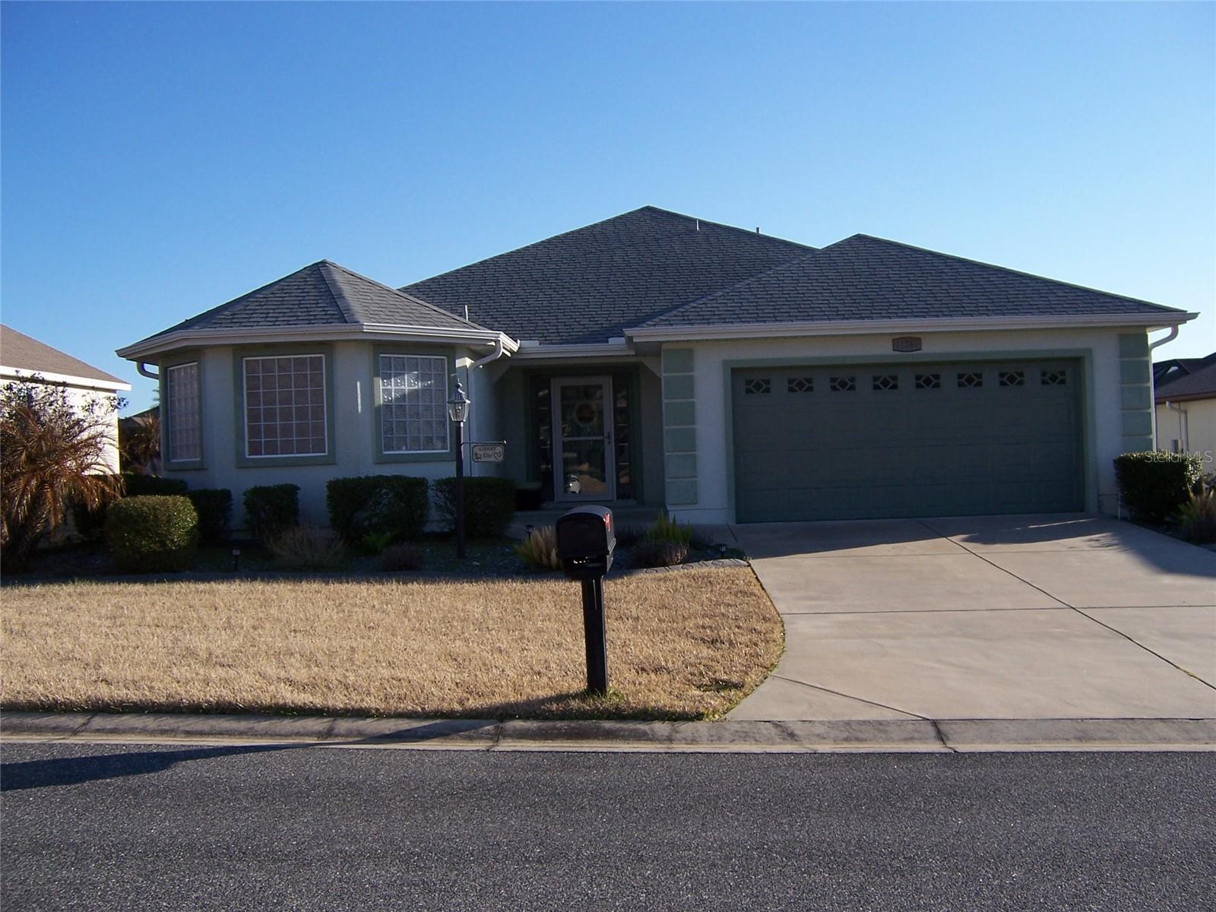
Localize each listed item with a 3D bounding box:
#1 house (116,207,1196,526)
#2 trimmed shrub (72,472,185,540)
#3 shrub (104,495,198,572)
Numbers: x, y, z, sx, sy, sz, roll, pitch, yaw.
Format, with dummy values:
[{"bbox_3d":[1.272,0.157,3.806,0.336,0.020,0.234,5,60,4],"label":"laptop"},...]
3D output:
[{"bbox_3d":[0.580,-2.089,22.474,14.600,6.370,16.500,-2,-1,0],"label":"house"},{"bbox_3d":[-6.277,0.649,15.196,1.350,0.880,0.900,-2,-1,0],"label":"trimmed shrub"},{"bbox_3d":[-5.056,0.843,12.850,0.950,0.827,0.920,-2,-1,0],"label":"shrub"}]

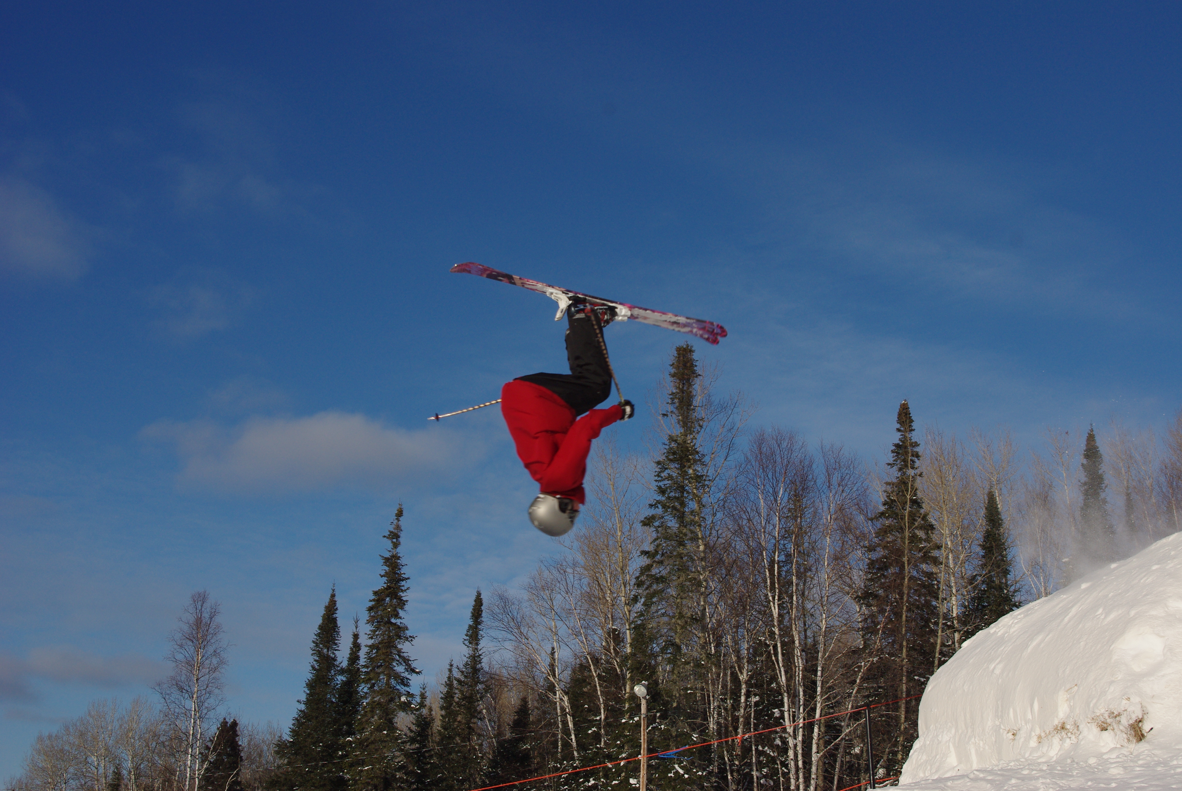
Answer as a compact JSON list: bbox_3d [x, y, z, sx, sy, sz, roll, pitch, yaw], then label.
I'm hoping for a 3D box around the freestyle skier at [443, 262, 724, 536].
[{"bbox_3d":[-0.173,0.085,8.700,1.660,1.420,0.720,15,0,0],"label":"freestyle skier"}]

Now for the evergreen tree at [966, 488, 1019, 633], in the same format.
[{"bbox_3d":[11.699,6.301,44.000,2.040,7.210,2.040,1,-13,0],"label":"evergreen tree"}]

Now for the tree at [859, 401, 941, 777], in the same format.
[{"bbox_3d":[8.010,5.012,39.000,2.290,9.990,2.290,1,-13,0],"label":"tree"}]

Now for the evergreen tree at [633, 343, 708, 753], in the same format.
[{"bbox_3d":[2.267,4.372,41.000,2.400,12.000,2.400,1,-13,0],"label":"evergreen tree"}]

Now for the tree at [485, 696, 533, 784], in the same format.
[{"bbox_3d":[-2.339,10.966,47.000,1.720,3.210,1.720,1,-13,0],"label":"tree"}]

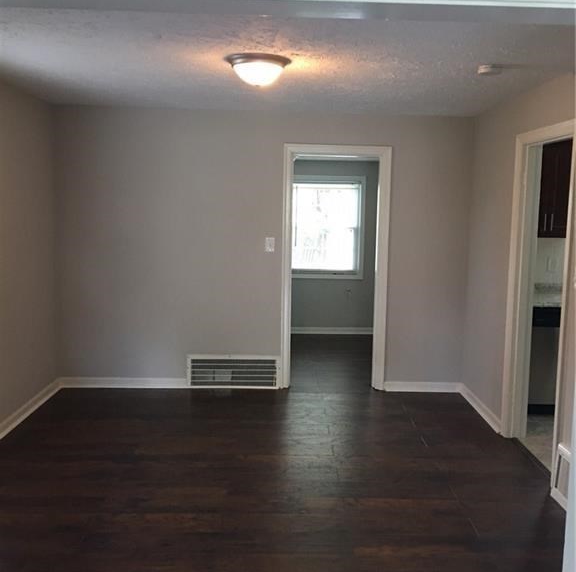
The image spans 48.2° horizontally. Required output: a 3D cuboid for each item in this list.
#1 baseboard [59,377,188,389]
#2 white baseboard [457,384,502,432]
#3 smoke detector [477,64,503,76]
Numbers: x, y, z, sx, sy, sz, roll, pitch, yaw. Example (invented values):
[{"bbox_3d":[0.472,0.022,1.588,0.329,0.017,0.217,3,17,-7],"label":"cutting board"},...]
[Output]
[{"bbox_3d":[-1.454,0.863,5.694,1.125,0.089,0.018,1,8,-1],"label":"baseboard"},{"bbox_3d":[1.548,0.977,5.239,0.018,0.089,1.030,1,8,-1],"label":"white baseboard"},{"bbox_3d":[1.122,-1.192,3.572,0.134,0.040,0.134,1,7,-1],"label":"smoke detector"}]

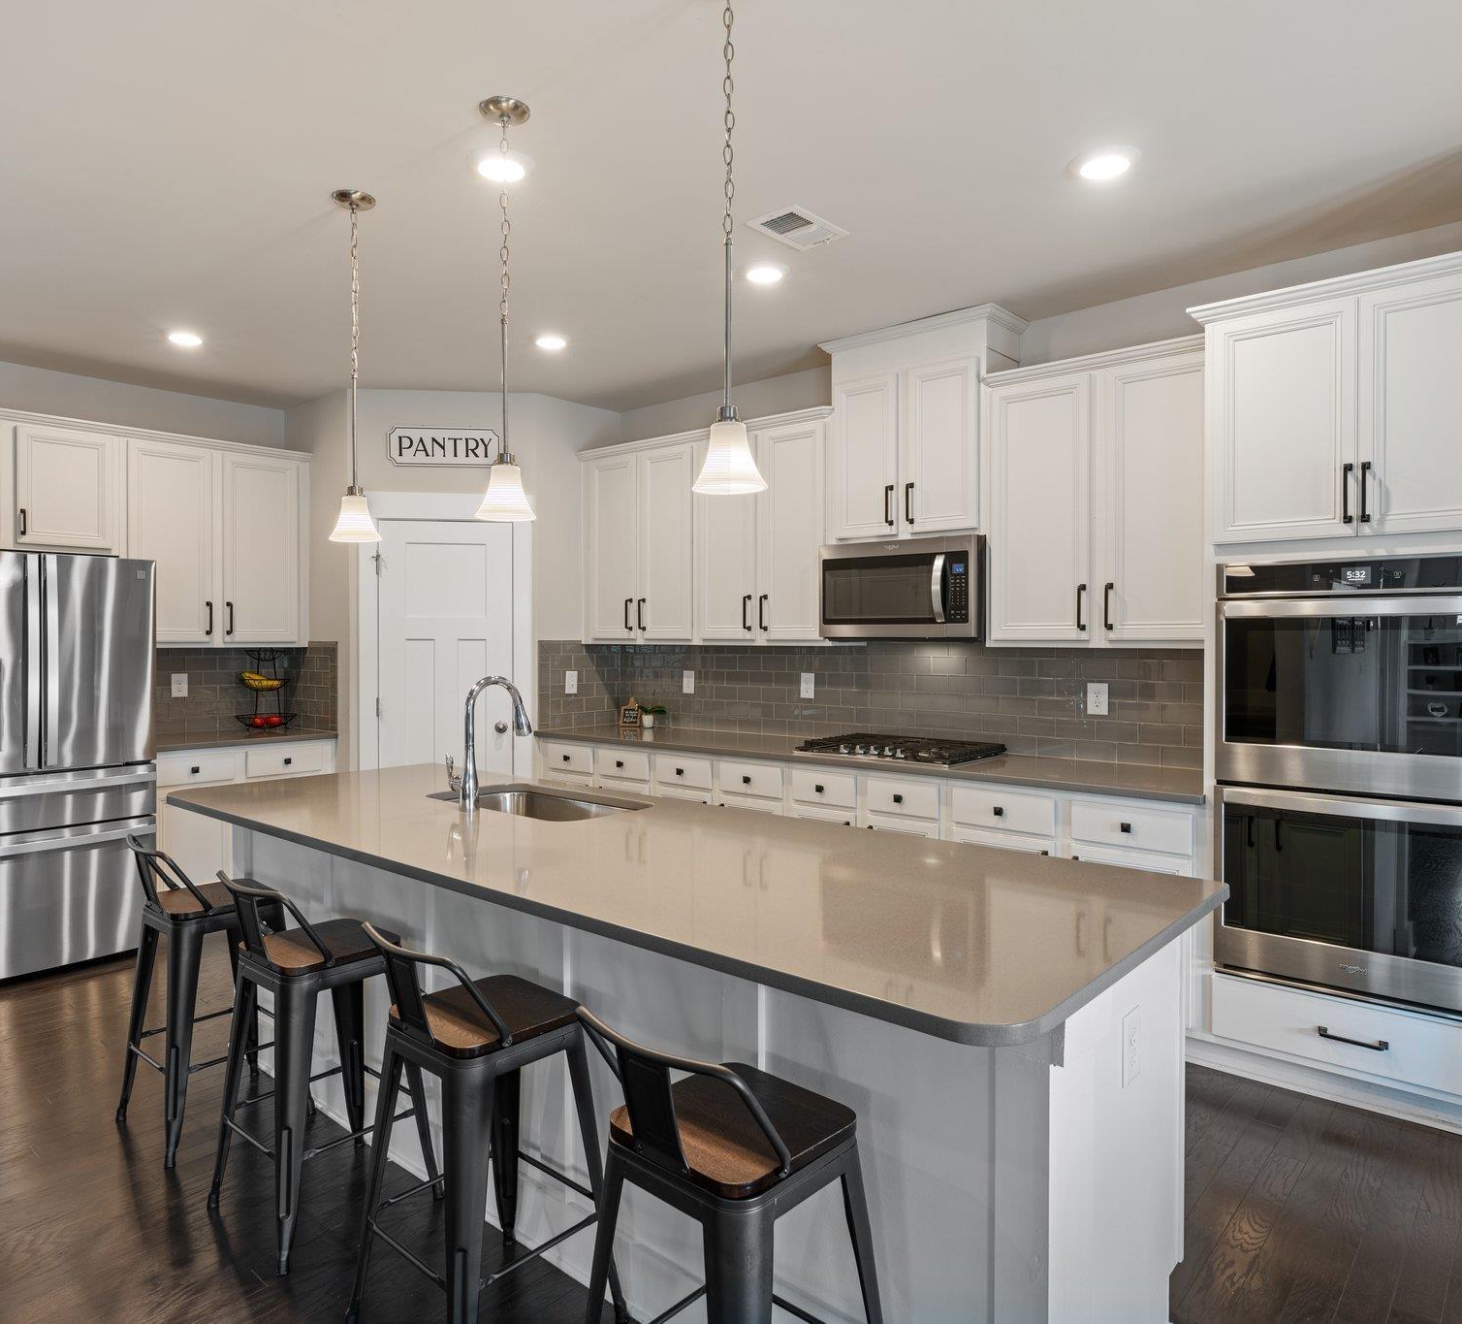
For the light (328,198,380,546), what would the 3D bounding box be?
[{"bbox_3d":[-1.149,-0.887,3.040,0.160,1.048,0.160,1,2,42],"label":"light"}]

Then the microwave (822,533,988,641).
[{"bbox_3d":[0.809,-0.296,4.262,0.758,0.413,0.400,1,2,41],"label":"microwave"}]

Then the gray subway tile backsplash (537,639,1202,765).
[{"bbox_3d":[0.405,0.159,4.581,3.360,0.479,0.626,1,2,42],"label":"gray subway tile backsplash"}]

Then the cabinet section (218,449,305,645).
[{"bbox_3d":[-2.610,-0.592,5.390,0.330,1.020,0.455,1,1,41],"label":"cabinet section"}]

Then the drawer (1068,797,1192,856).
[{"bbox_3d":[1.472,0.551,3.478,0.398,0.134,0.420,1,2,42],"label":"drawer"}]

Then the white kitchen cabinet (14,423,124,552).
[{"bbox_3d":[-3.112,-0.776,4.595,0.330,0.539,0.420,1,2,41],"label":"white kitchen cabinet"}]

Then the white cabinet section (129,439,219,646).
[{"bbox_3d":[-2.898,-0.586,5.058,0.330,1.020,0.435,1,1,41],"label":"white cabinet section"}]

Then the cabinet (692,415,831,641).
[{"bbox_3d":[0.231,-0.614,4.885,0.873,1.075,0.354,1,2,42],"label":"cabinet"}]

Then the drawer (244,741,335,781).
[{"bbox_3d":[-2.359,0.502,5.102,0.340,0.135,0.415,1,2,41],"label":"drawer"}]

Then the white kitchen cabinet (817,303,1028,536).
[{"bbox_3d":[0.835,-0.977,4.333,0.844,0.910,0.364,1,2,42],"label":"white kitchen cabinet"}]

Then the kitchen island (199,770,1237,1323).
[{"bbox_3d":[-0.391,0.881,2.512,2.800,0.914,1.010,1,2,41],"label":"kitchen island"}]

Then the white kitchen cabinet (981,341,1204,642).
[{"bbox_3d":[1.446,-0.594,3.804,0.910,1.075,0.354,1,2,42],"label":"white kitchen cabinet"}]

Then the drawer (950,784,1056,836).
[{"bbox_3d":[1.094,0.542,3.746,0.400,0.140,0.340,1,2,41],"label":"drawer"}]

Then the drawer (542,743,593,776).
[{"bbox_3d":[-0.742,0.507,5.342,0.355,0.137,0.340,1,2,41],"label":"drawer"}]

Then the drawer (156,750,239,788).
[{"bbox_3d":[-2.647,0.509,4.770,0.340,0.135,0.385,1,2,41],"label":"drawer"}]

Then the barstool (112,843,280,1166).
[{"bbox_3d":[-1.522,0.921,2.922,0.425,0.850,0.420,1,2,42],"label":"barstool"}]

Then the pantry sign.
[{"bbox_3d":[-1.518,-1.136,5.250,0.600,0.215,0.025,0,1,-4],"label":"pantry sign"}]

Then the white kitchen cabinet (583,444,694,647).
[{"bbox_3d":[-0.431,-0.628,5.474,0.899,1.080,0.354,1,2,42],"label":"white kitchen cabinet"}]

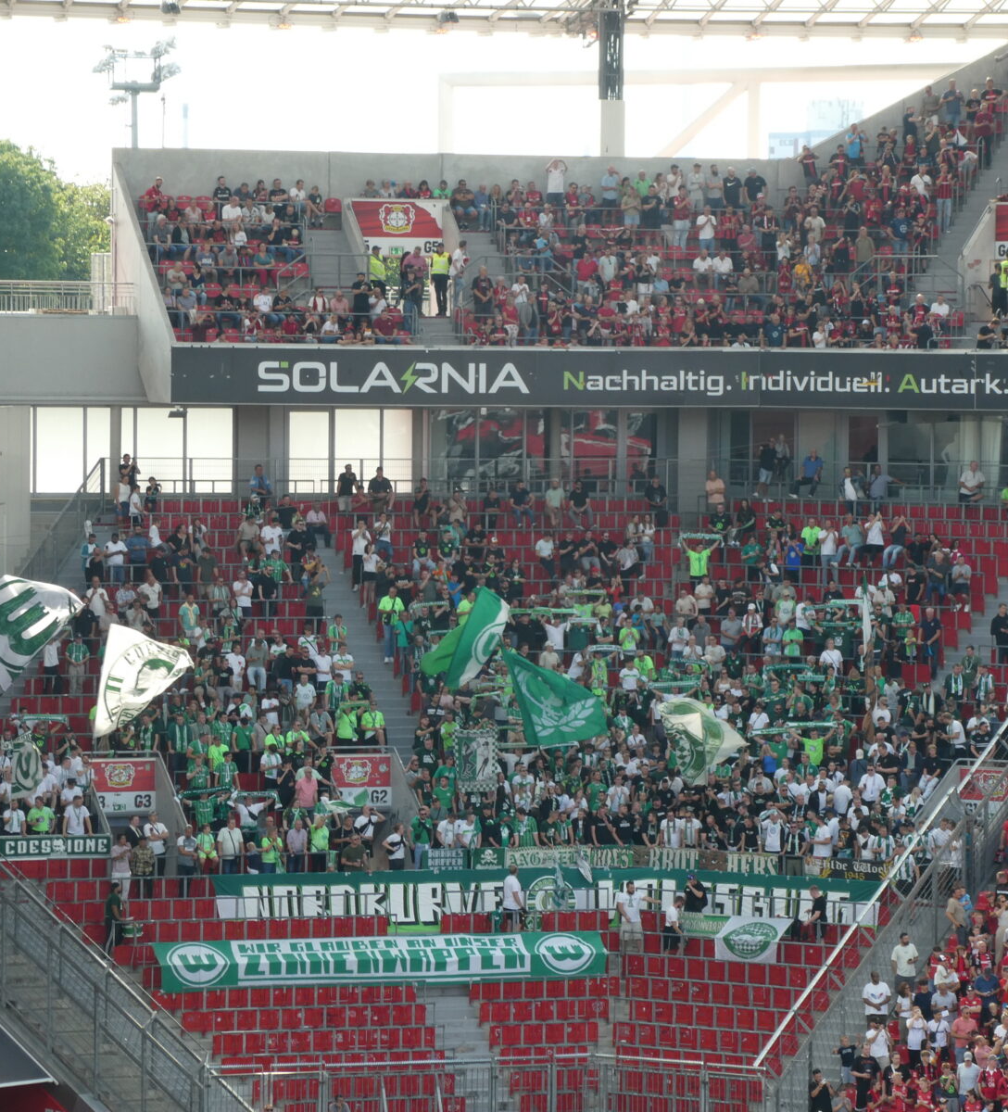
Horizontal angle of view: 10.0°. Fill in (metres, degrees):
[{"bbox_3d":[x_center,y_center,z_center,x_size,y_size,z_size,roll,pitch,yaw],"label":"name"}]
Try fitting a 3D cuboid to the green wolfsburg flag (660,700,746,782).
[{"bbox_3d":[4.574,4.218,131.600,1.950,1.900,0.700,1,2,8],"label":"green wolfsburg flag"}]

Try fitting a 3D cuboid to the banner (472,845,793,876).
[{"bbox_3d":[2.891,6.849,130.000,7.200,0.600,1.000,1,2,15],"label":"banner"}]

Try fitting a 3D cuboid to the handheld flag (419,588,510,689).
[{"bbox_3d":[-0.924,1.928,133.700,2.100,2.400,0.700,0,2,-5],"label":"handheld flag"}]

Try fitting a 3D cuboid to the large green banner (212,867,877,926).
[{"bbox_3d":[0.912,7.589,128.200,14.600,1.350,3.000,1,2,4],"label":"large green banner"}]

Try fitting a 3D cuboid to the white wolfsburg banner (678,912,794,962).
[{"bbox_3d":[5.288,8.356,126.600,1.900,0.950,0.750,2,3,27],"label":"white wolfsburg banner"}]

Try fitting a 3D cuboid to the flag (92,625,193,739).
[{"bbox_3d":[-8.138,2.830,130.200,2.250,2.550,0.600,0,2,-10],"label":"flag"}]

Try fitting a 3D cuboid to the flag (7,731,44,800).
[{"bbox_3d":[-10.643,4.670,128.800,0.820,1.500,0.400,0,2,-10],"label":"flag"}]

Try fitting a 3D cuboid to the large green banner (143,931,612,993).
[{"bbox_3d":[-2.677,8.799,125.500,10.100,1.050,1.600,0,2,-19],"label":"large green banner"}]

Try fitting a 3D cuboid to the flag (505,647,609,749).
[{"bbox_3d":[1.197,3.299,132.800,2.400,2.300,0.600,0,2,-5],"label":"flag"}]

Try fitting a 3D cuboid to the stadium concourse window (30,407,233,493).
[{"bbox_3d":[-9.547,-2.713,148.000,5.400,2.300,0.300,0,2,-16],"label":"stadium concourse window"}]

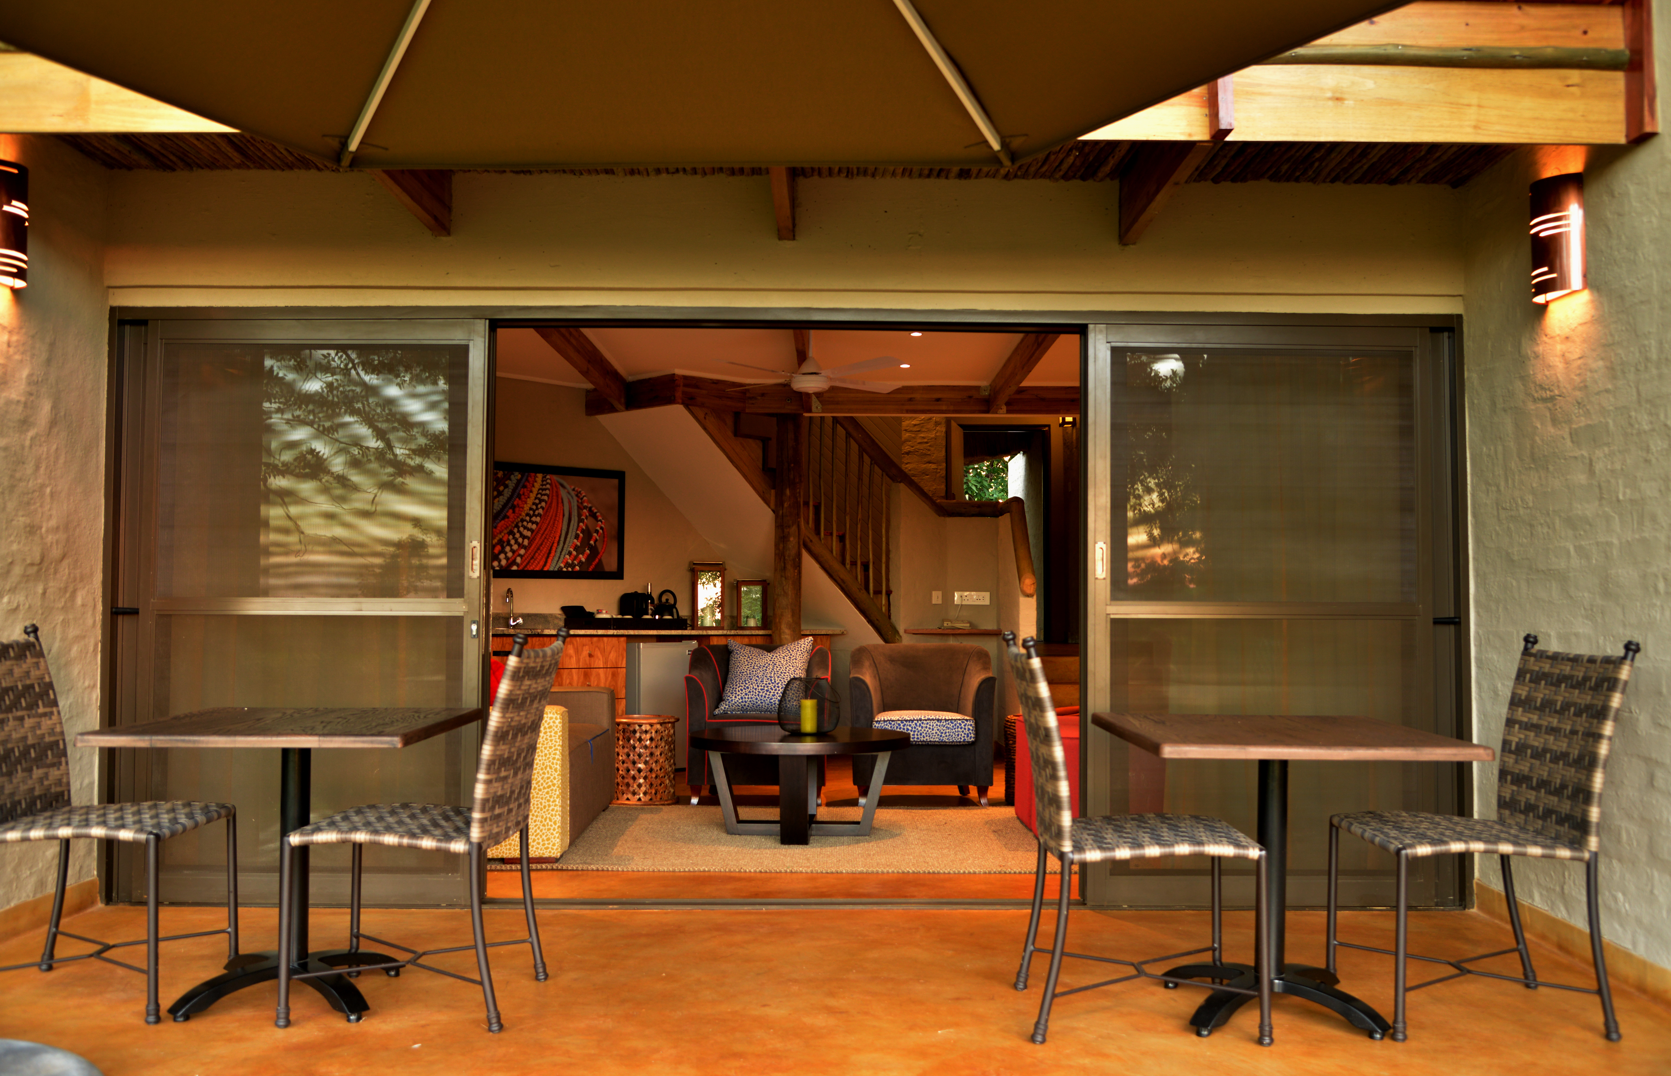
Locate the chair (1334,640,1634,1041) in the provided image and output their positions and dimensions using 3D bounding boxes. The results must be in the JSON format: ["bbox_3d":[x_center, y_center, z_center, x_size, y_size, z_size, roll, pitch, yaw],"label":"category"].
[{"bbox_3d":[1.714,0.766,3.873,0.620,1.000,0.530,0,-2,0],"label":"chair"}]

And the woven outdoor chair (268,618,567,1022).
[{"bbox_3d":[-1.091,0.743,3.867,0.620,0.985,0.560,0,-3,2],"label":"woven outdoor chair"}]

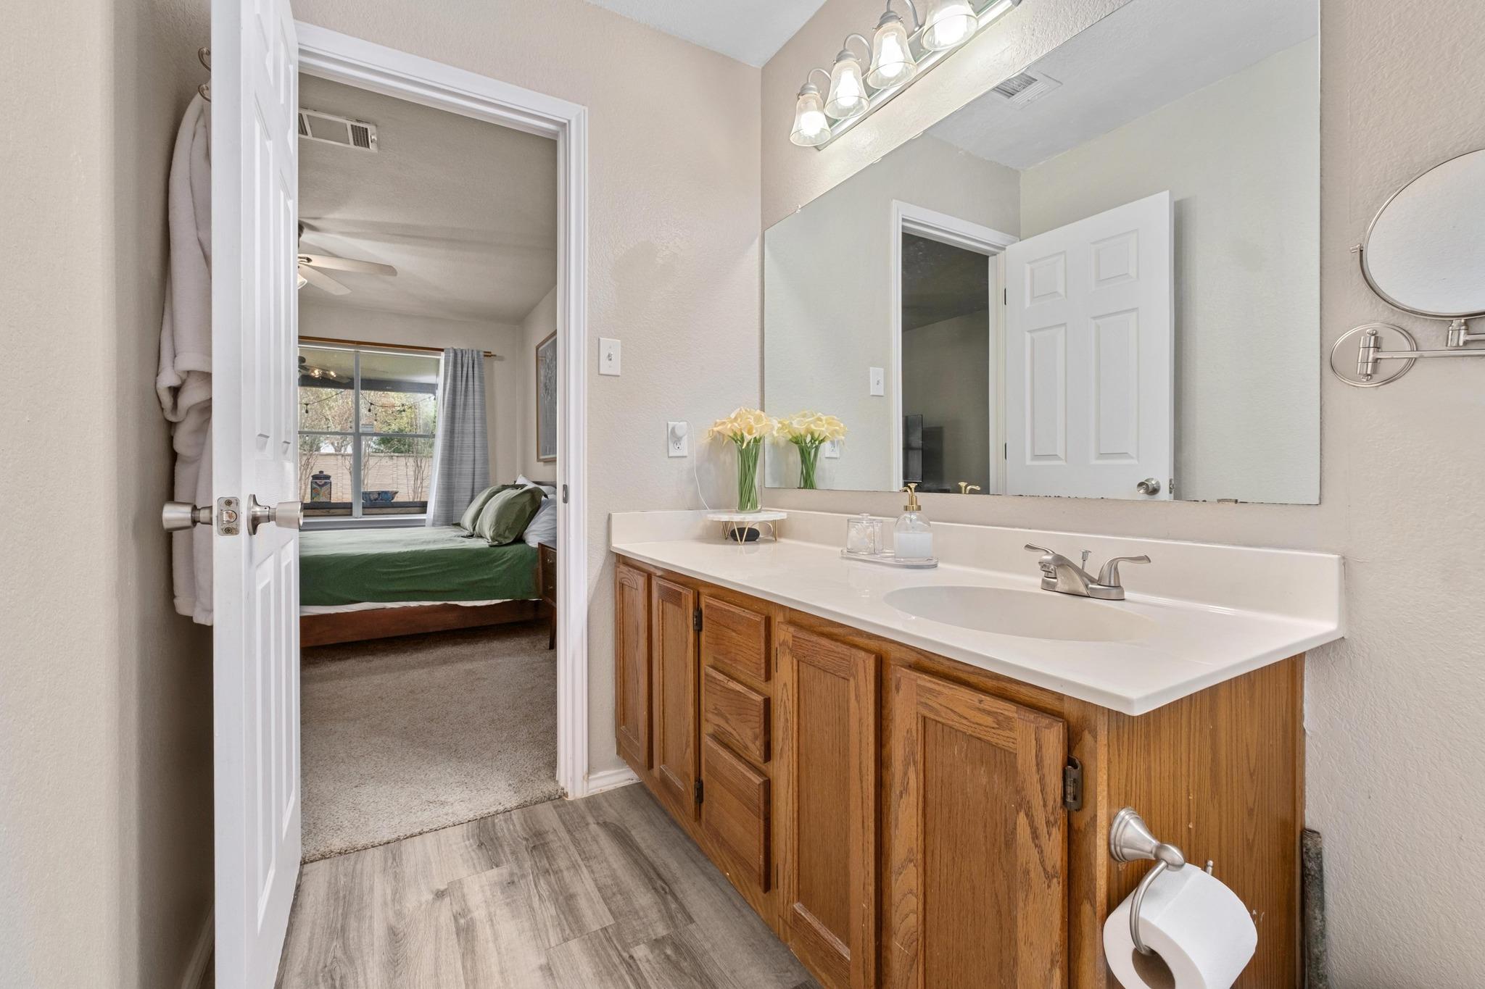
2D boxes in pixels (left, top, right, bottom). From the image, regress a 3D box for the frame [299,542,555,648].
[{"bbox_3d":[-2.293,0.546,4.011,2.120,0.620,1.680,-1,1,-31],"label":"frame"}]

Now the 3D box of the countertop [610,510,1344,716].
[{"bbox_3d":[0.235,0.135,1.418,0.570,0.128,1.548,-1,1,-31],"label":"countertop"}]

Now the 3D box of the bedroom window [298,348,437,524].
[{"bbox_3d":[-3.295,-0.512,5.324,1.450,1.460,0.100,-1,1,-31],"label":"bedroom window"}]

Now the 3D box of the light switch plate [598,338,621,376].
[{"bbox_3d":[-0.411,-0.428,1.928,0.071,0.116,0.012,-1,1,-31],"label":"light switch plate"}]

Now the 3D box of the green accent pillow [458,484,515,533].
[{"bbox_3d":[-1.835,0.090,4.482,0.470,0.200,0.660,-47,23,-21],"label":"green accent pillow"}]

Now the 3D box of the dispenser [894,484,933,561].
[{"bbox_3d":[0.414,0.065,1.495,0.100,0.183,0.094,-1,2,-44],"label":"dispenser"}]

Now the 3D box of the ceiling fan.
[{"bbox_3d":[-2.725,-1.359,3.620,1.300,0.450,1.300,-1,1,-31],"label":"ceiling fan"}]

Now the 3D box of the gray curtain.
[{"bbox_3d":[-2.566,-0.273,5.595,0.570,2.070,0.140,-1,1,-31],"label":"gray curtain"}]

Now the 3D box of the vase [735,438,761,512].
[{"bbox_3d":[0.021,-0.062,2.035,0.087,0.235,0.087,0,1,0],"label":"vase"}]

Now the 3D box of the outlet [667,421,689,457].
[{"bbox_3d":[-0.212,-0.180,2.046,0.071,0.116,0.012,-1,1,-31],"label":"outlet"}]

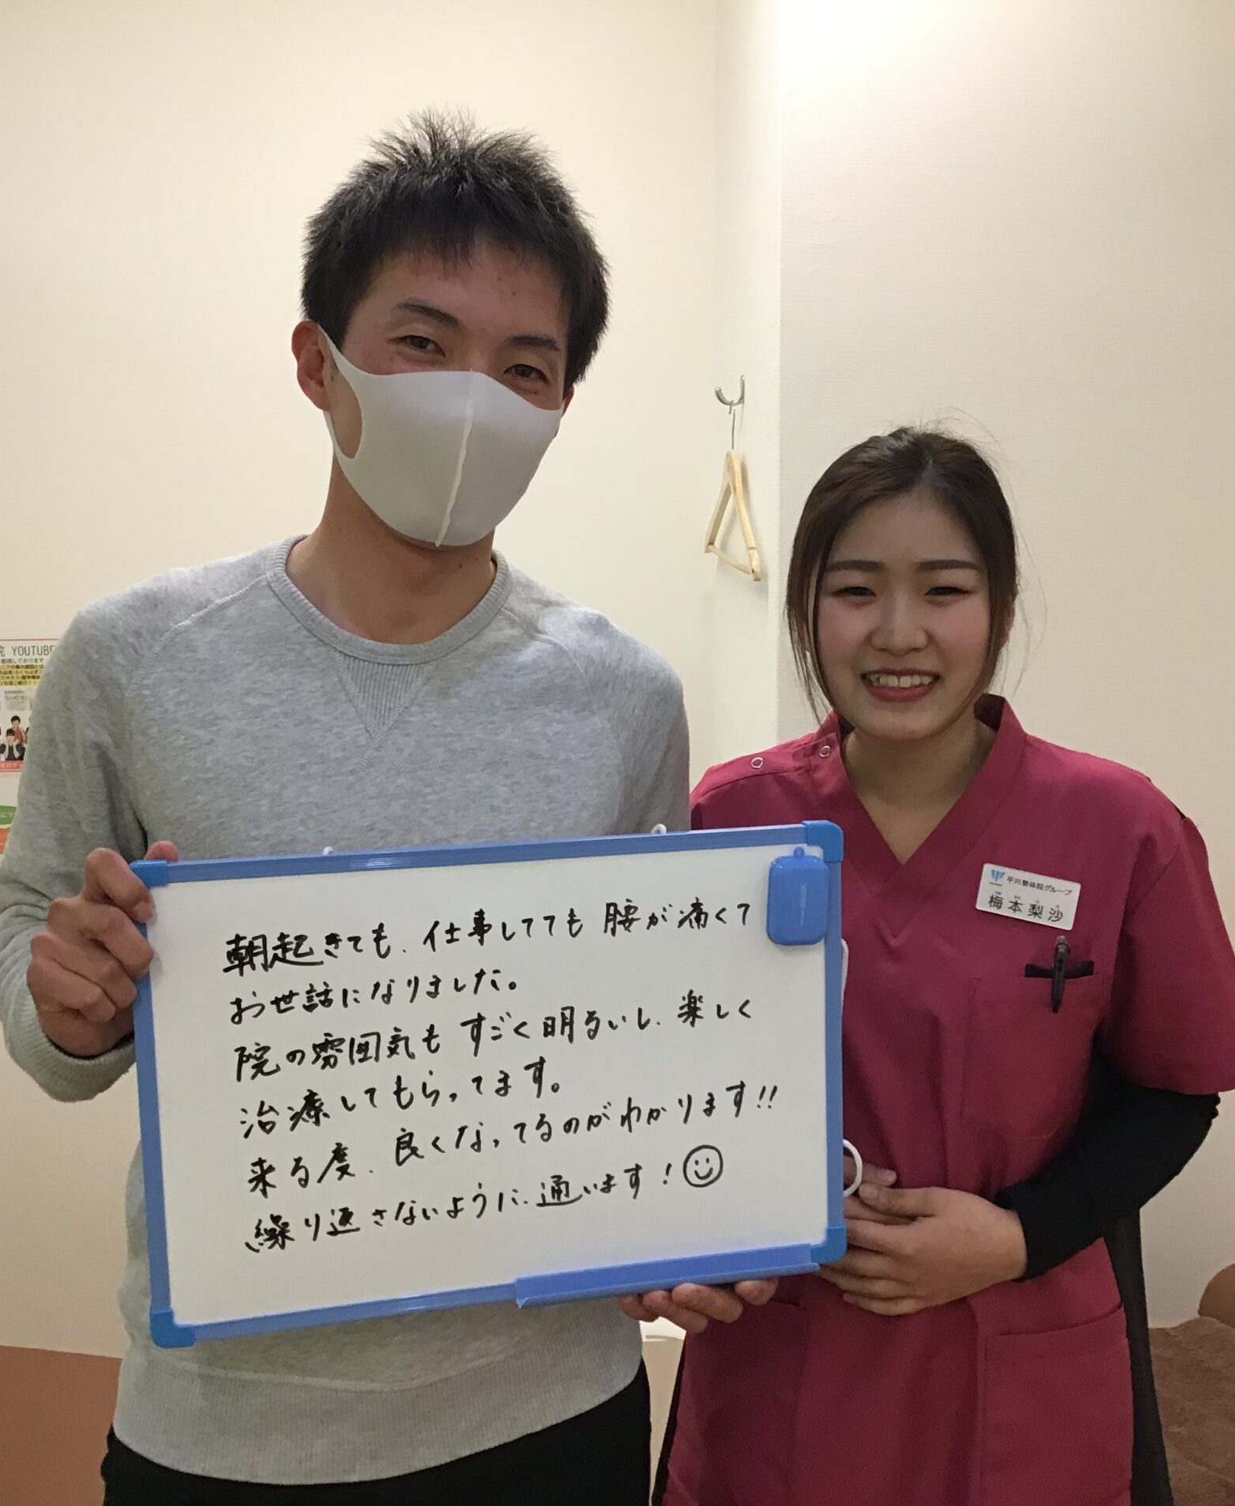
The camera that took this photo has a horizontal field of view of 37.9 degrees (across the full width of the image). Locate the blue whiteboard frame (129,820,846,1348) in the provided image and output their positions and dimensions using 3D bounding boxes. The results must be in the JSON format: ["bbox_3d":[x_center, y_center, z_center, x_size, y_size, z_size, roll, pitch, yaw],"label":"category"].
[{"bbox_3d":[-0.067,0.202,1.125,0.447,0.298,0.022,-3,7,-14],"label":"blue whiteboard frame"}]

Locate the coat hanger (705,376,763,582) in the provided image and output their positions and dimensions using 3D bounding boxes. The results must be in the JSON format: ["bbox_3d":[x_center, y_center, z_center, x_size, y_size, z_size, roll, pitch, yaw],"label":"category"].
[{"bbox_3d":[0.167,-0.392,2.620,0.035,0.260,0.420,-1,7,-5],"label":"coat hanger"}]

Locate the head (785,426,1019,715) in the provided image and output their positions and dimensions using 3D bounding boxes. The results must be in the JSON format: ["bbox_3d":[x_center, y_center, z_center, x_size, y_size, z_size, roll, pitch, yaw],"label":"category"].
[{"bbox_3d":[0.206,-0.122,1.300,0.168,0.225,0.205,1,7,11],"label":"head"}]

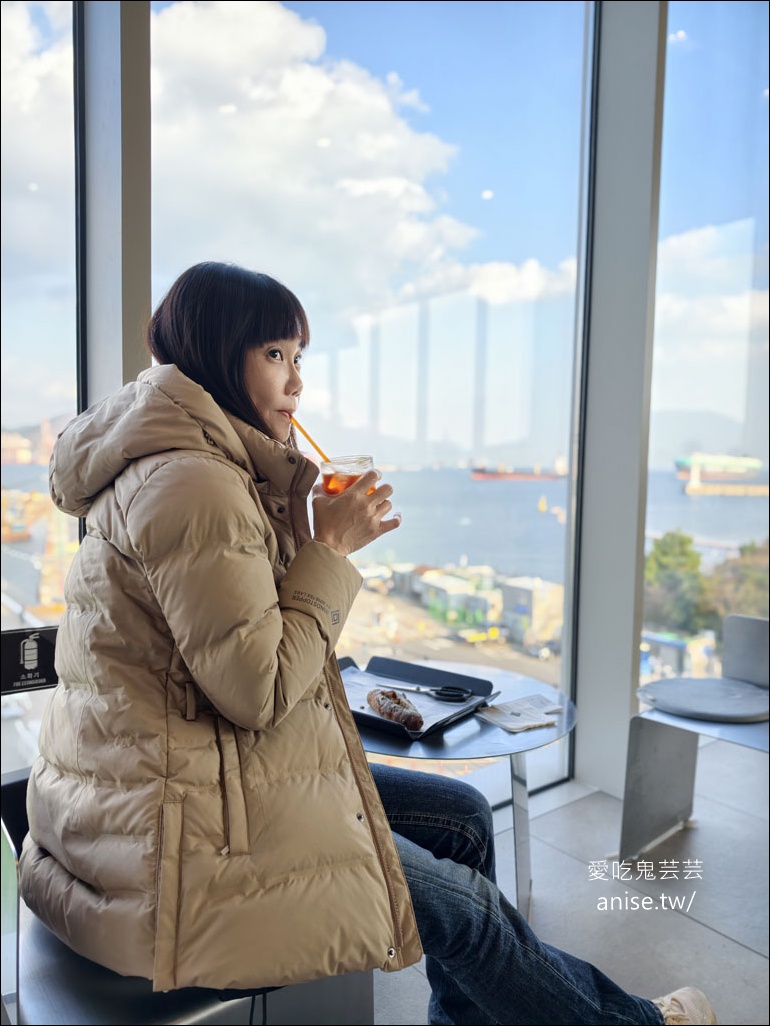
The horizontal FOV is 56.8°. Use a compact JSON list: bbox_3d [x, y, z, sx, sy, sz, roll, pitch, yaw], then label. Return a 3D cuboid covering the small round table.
[{"bbox_3d":[0.086,0.643,1.540,0.624,0.490,0.624,1,4,0],"label":"small round table"}]

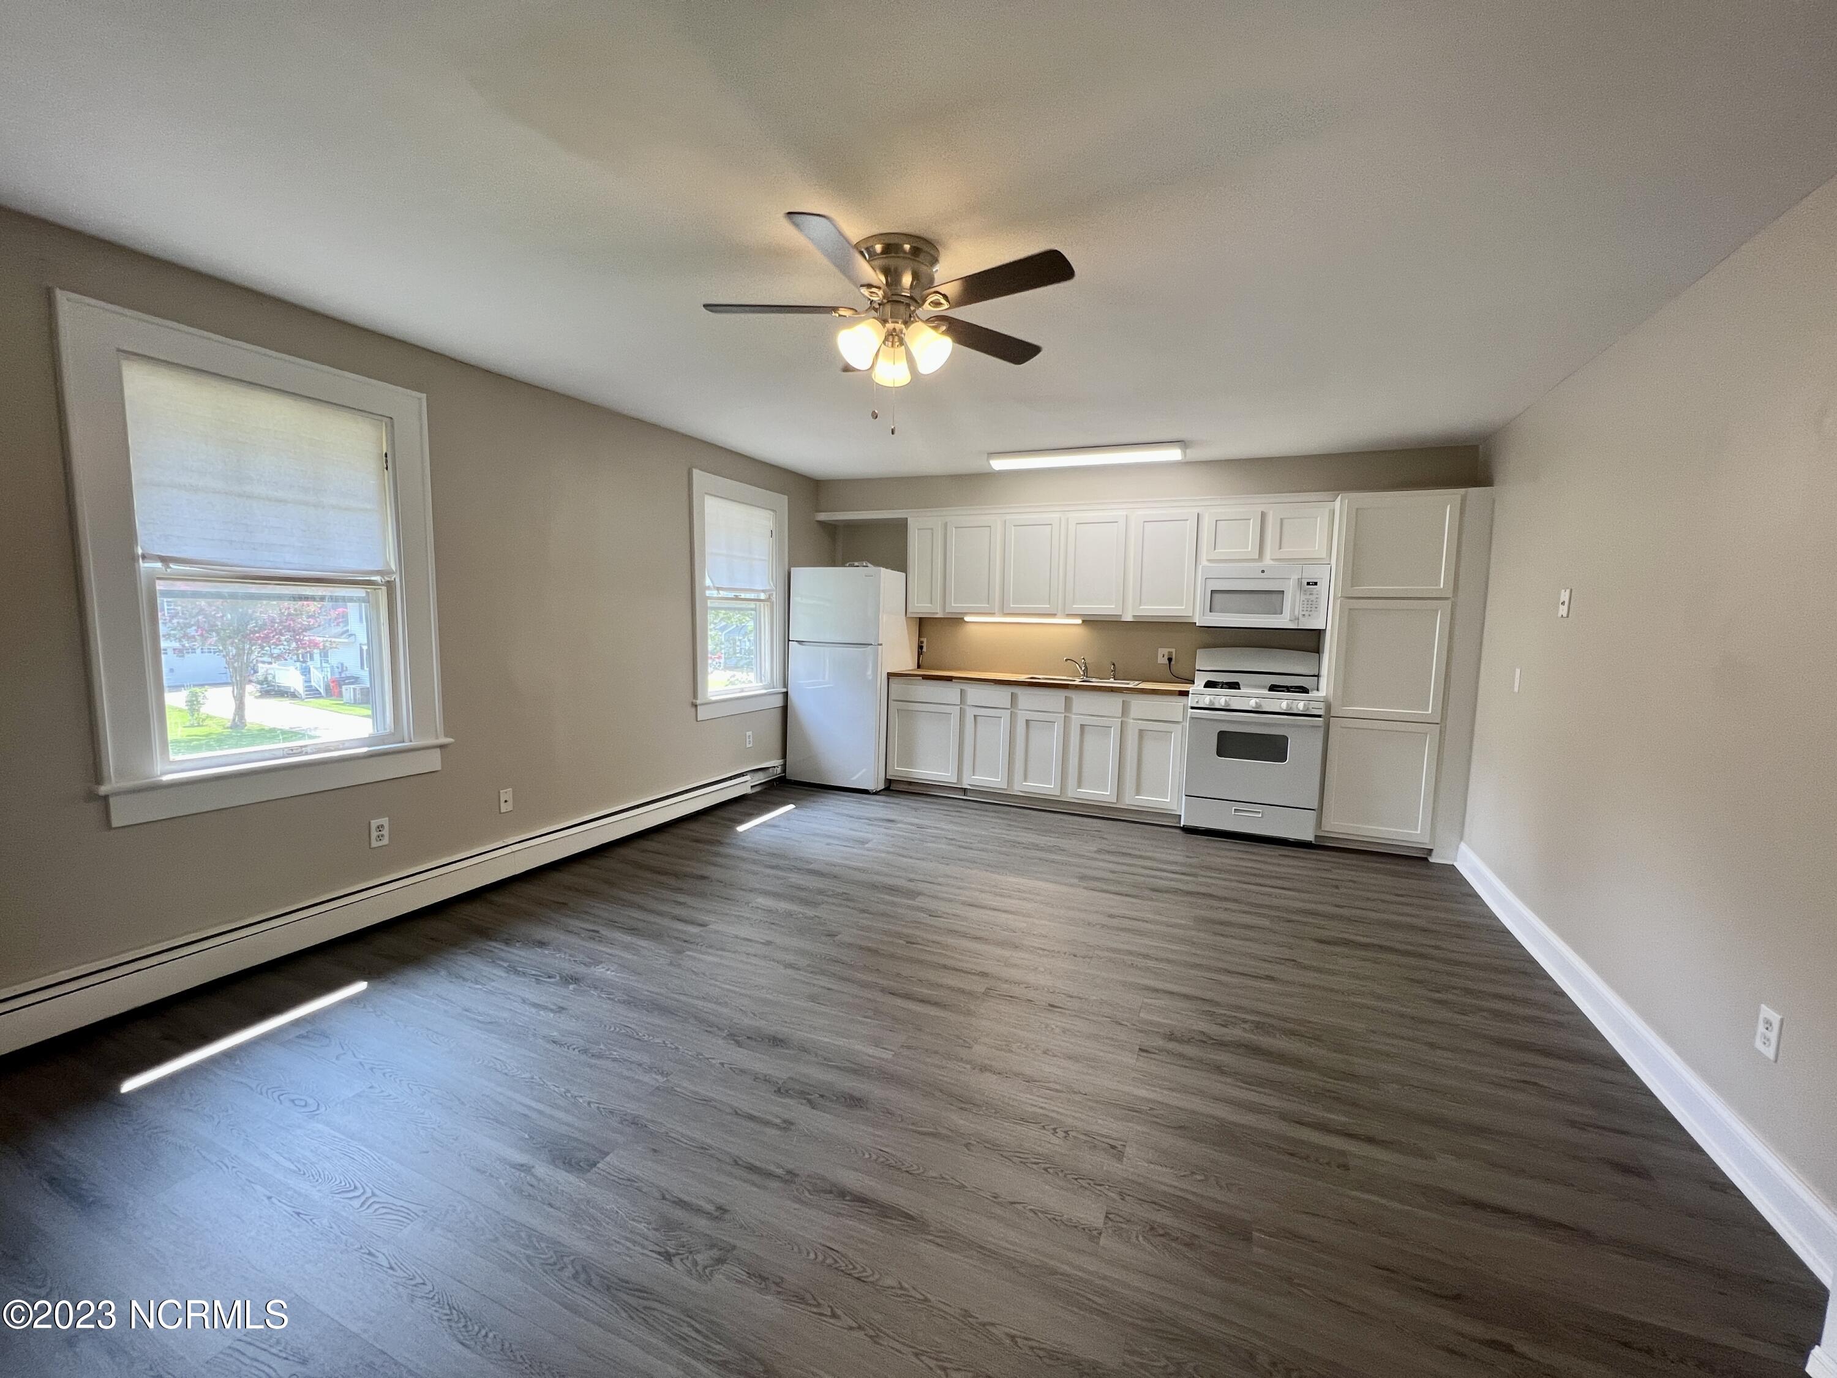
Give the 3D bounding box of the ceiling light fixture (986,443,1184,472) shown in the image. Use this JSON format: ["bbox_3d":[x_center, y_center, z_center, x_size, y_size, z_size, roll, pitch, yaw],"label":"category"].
[{"bbox_3d":[1.062,-1.486,4.431,1.217,0.078,0.167,4,6,23],"label":"ceiling light fixture"}]

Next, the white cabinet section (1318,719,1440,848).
[{"bbox_3d":[2.841,0.516,4.352,0.578,0.711,0.608,4,6,25],"label":"white cabinet section"}]

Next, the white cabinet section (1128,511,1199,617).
[{"bbox_3d":[1.757,-0.863,4.886,0.462,0.751,0.329,4,6,25],"label":"white cabinet section"}]

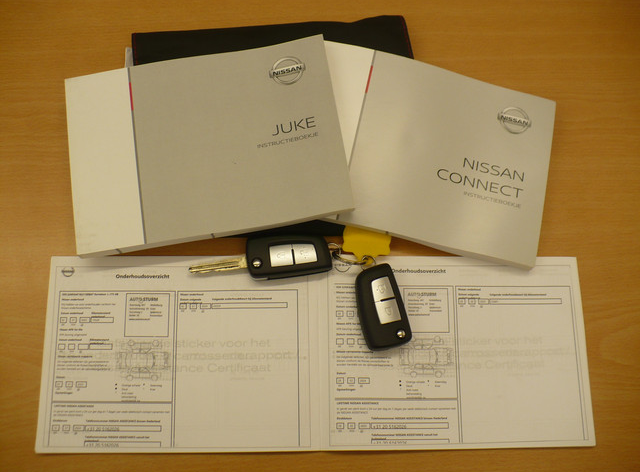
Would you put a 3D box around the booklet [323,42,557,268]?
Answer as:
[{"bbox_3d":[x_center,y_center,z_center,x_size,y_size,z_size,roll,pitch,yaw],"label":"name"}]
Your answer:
[{"bbox_3d":[0.080,-0.067,0.551,0.210,0.014,0.147,14,74,-5],"label":"booklet"}]

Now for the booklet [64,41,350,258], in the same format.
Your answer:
[{"bbox_3d":[-0.089,-0.071,0.536,0.210,0.014,0.147,-9,75,1],"label":"booklet"}]

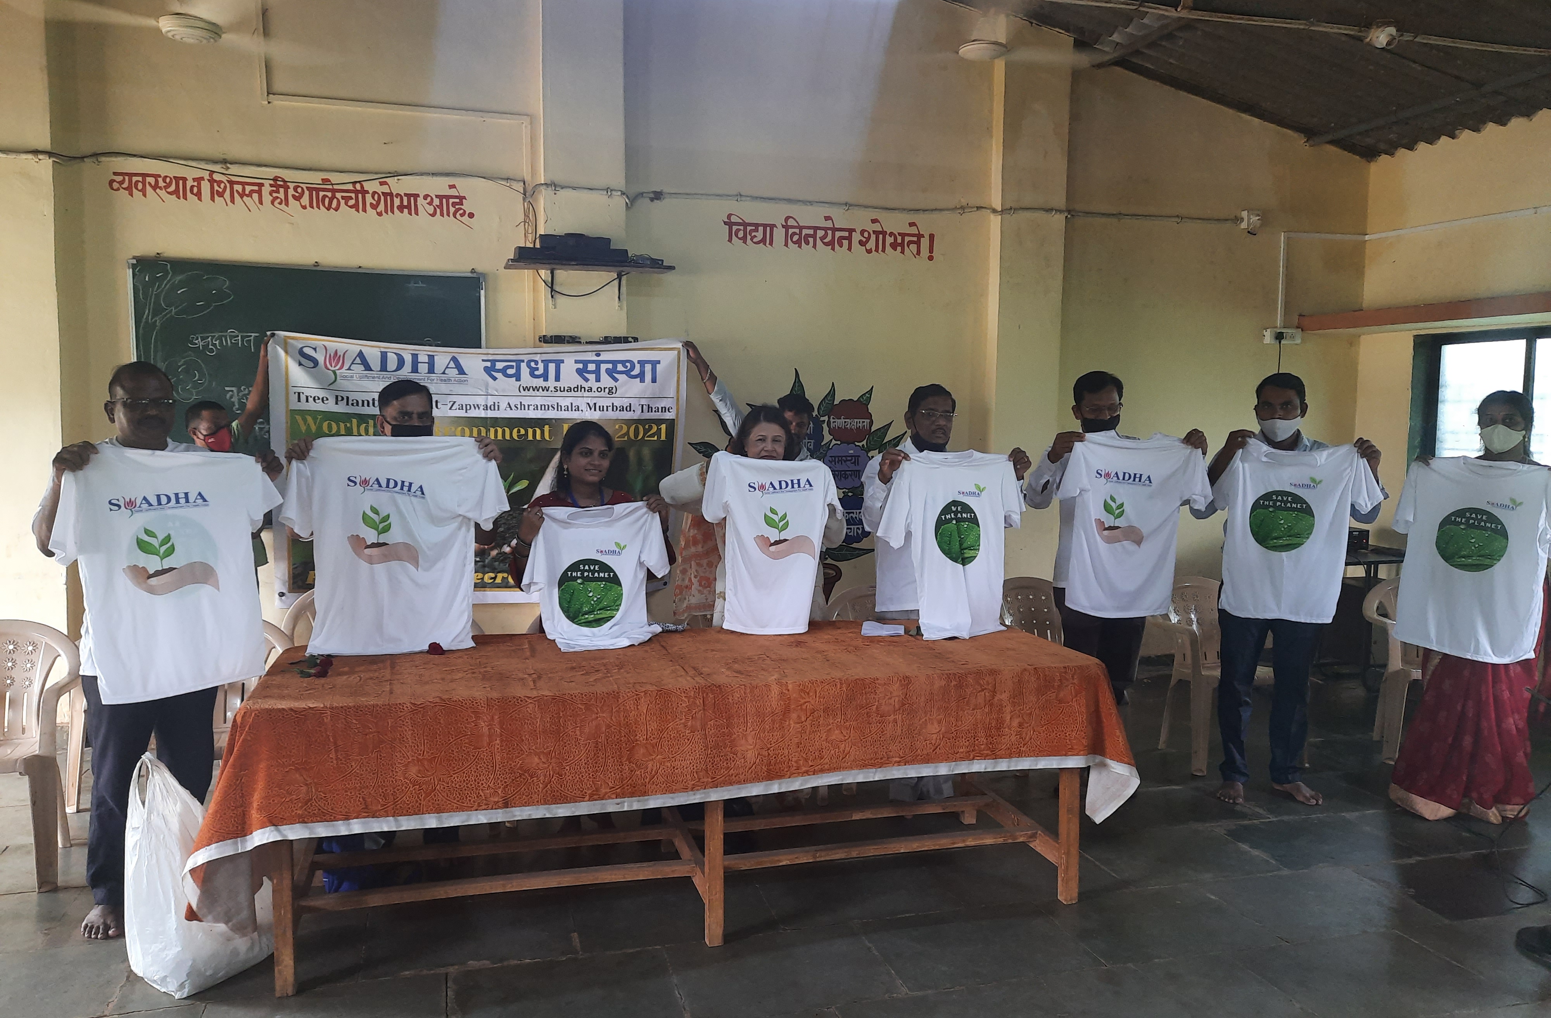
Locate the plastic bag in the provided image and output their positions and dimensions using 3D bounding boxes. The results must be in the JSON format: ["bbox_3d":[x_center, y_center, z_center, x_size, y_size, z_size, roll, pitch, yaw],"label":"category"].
[{"bbox_3d":[-1.560,0.933,3.071,0.290,0.600,0.340,4,7,33],"label":"plastic bag"}]

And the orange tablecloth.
[{"bbox_3d":[-0.280,0.706,3.492,2.650,0.540,0.900,-1,5,-16],"label":"orange tablecloth"}]

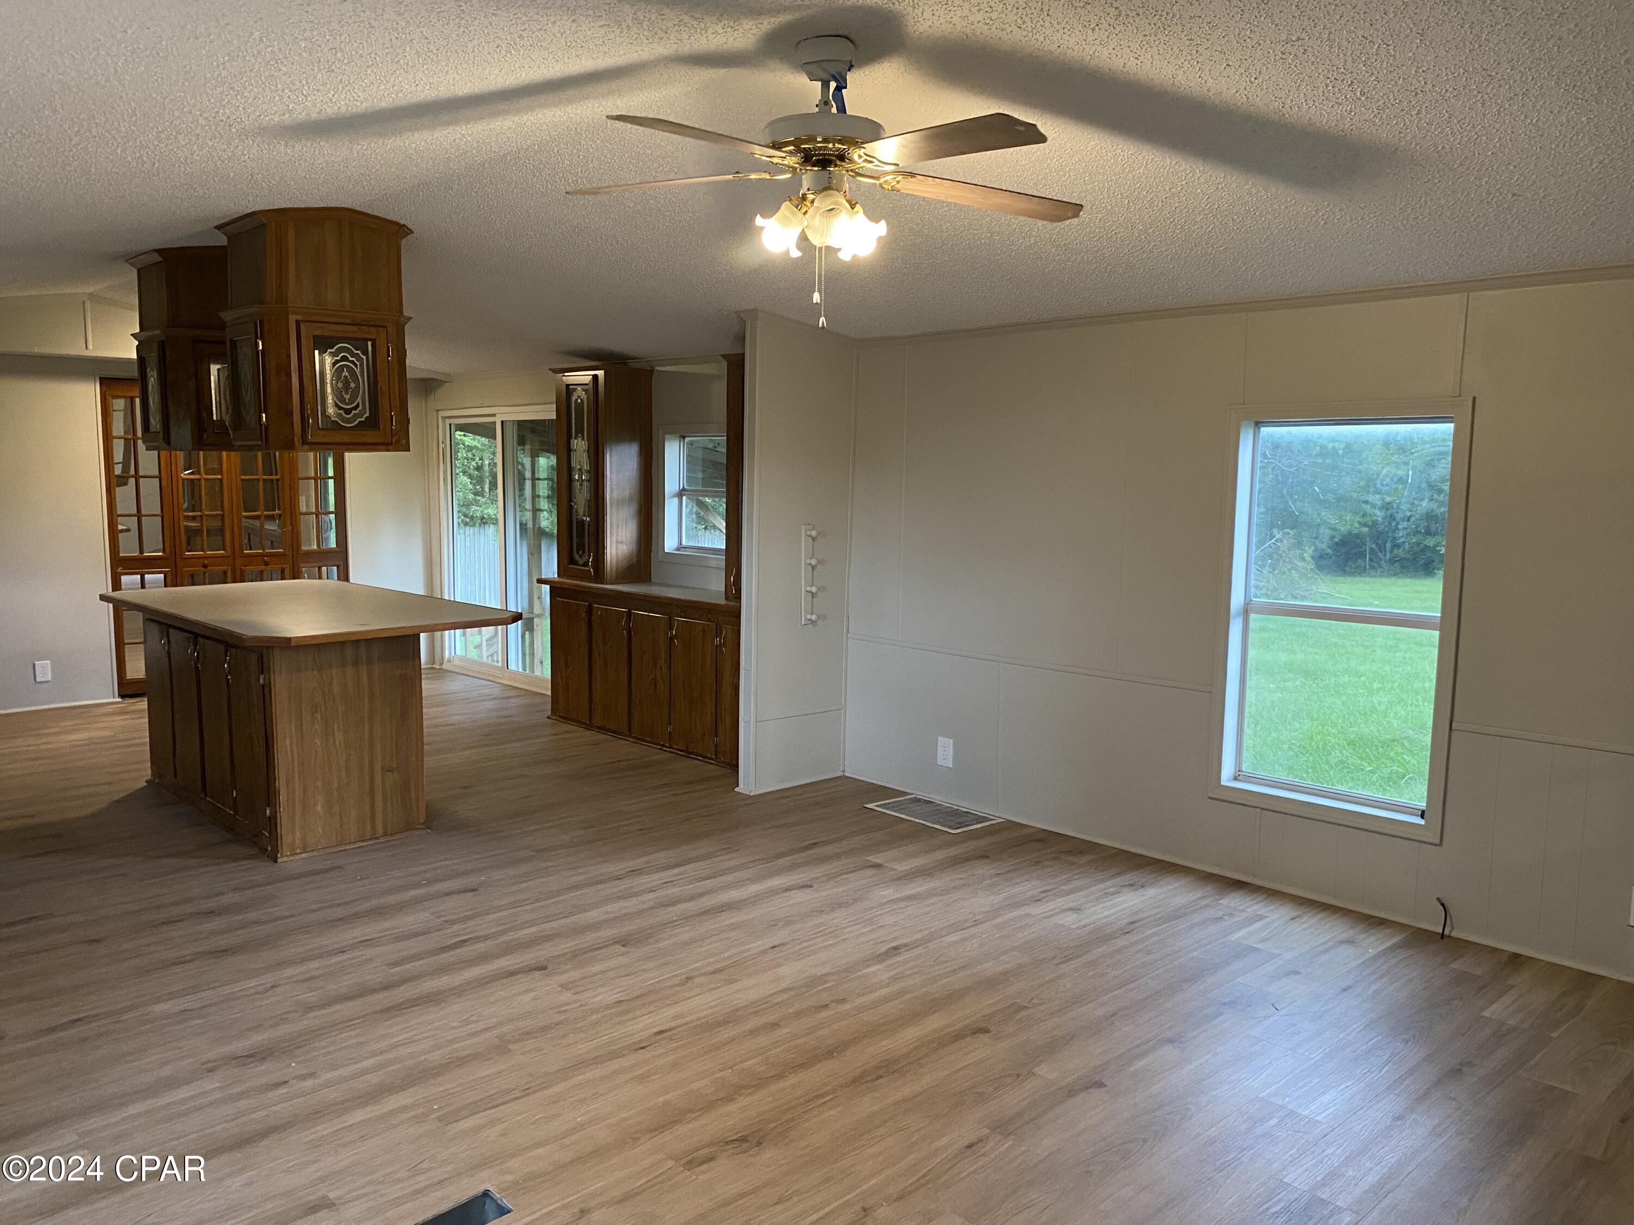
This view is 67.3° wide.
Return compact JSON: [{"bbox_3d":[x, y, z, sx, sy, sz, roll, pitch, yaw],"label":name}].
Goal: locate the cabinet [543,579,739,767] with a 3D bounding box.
[{"bbox_3d":[-0.820,0.298,6.861,0.408,0.854,2.081,-6,10,-44],"label":"cabinet"}]

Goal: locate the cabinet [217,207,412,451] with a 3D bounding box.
[{"bbox_3d":[-2.010,-1.111,4.921,0.595,0.926,0.559,-6,10,-44],"label":"cabinet"}]

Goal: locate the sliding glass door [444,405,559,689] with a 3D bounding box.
[{"bbox_3d":[-2.168,-0.450,8.537,0.093,1.918,1.732,-6,10,-44],"label":"sliding glass door"}]

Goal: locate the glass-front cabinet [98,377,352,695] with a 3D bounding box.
[{"bbox_3d":[-4.037,-0.529,8.421,1.537,2.024,0.300,-5,9,-44],"label":"glass-front cabinet"}]

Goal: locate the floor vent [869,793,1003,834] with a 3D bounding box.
[{"bbox_3d":[0.525,0.899,5.509,0.325,0.012,0.547,-6,10,-44],"label":"floor vent"}]

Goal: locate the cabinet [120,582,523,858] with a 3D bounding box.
[{"bbox_3d":[-2.340,0.413,5.574,1.095,0.912,2.135,-6,10,-44],"label":"cabinet"}]

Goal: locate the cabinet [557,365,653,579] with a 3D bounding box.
[{"bbox_3d":[-1.297,-0.818,7.298,0.329,1.250,0.544,-6,10,-44],"label":"cabinet"}]

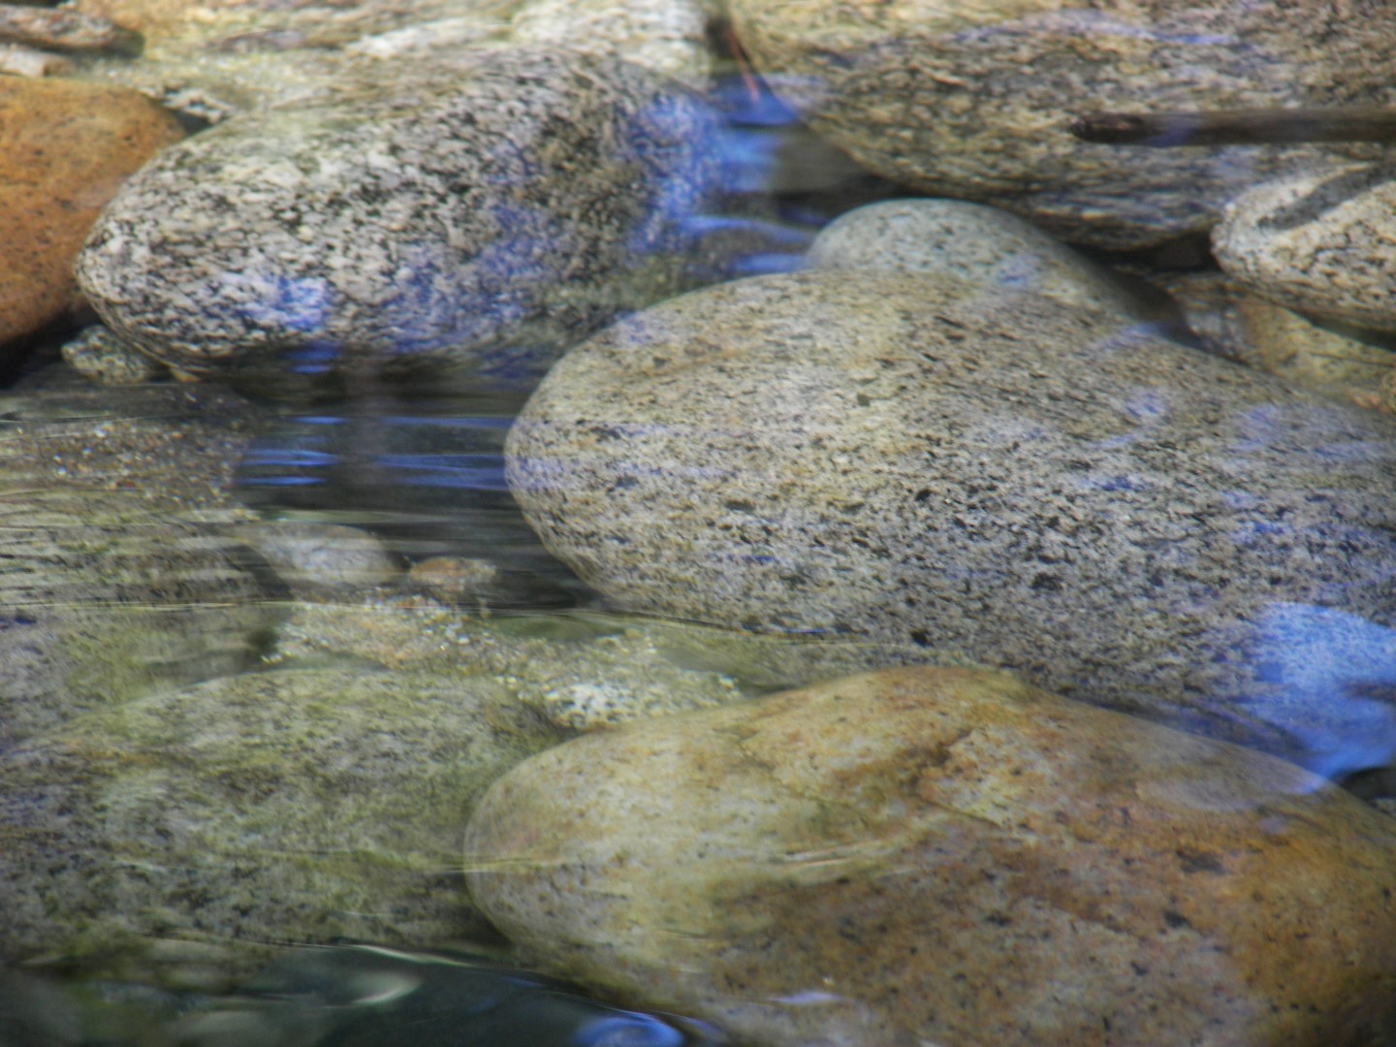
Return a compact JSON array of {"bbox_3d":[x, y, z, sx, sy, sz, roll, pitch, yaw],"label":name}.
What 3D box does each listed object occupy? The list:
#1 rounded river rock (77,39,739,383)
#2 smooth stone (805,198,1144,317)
[{"bbox_3d":[-0.128,-0.131,6.300,0.280,0.135,0.200,-6,28,-12],"label":"rounded river rock"},{"bbox_3d":[0.123,-0.100,6.300,0.155,0.085,0.120,4,27,7],"label":"smooth stone"}]

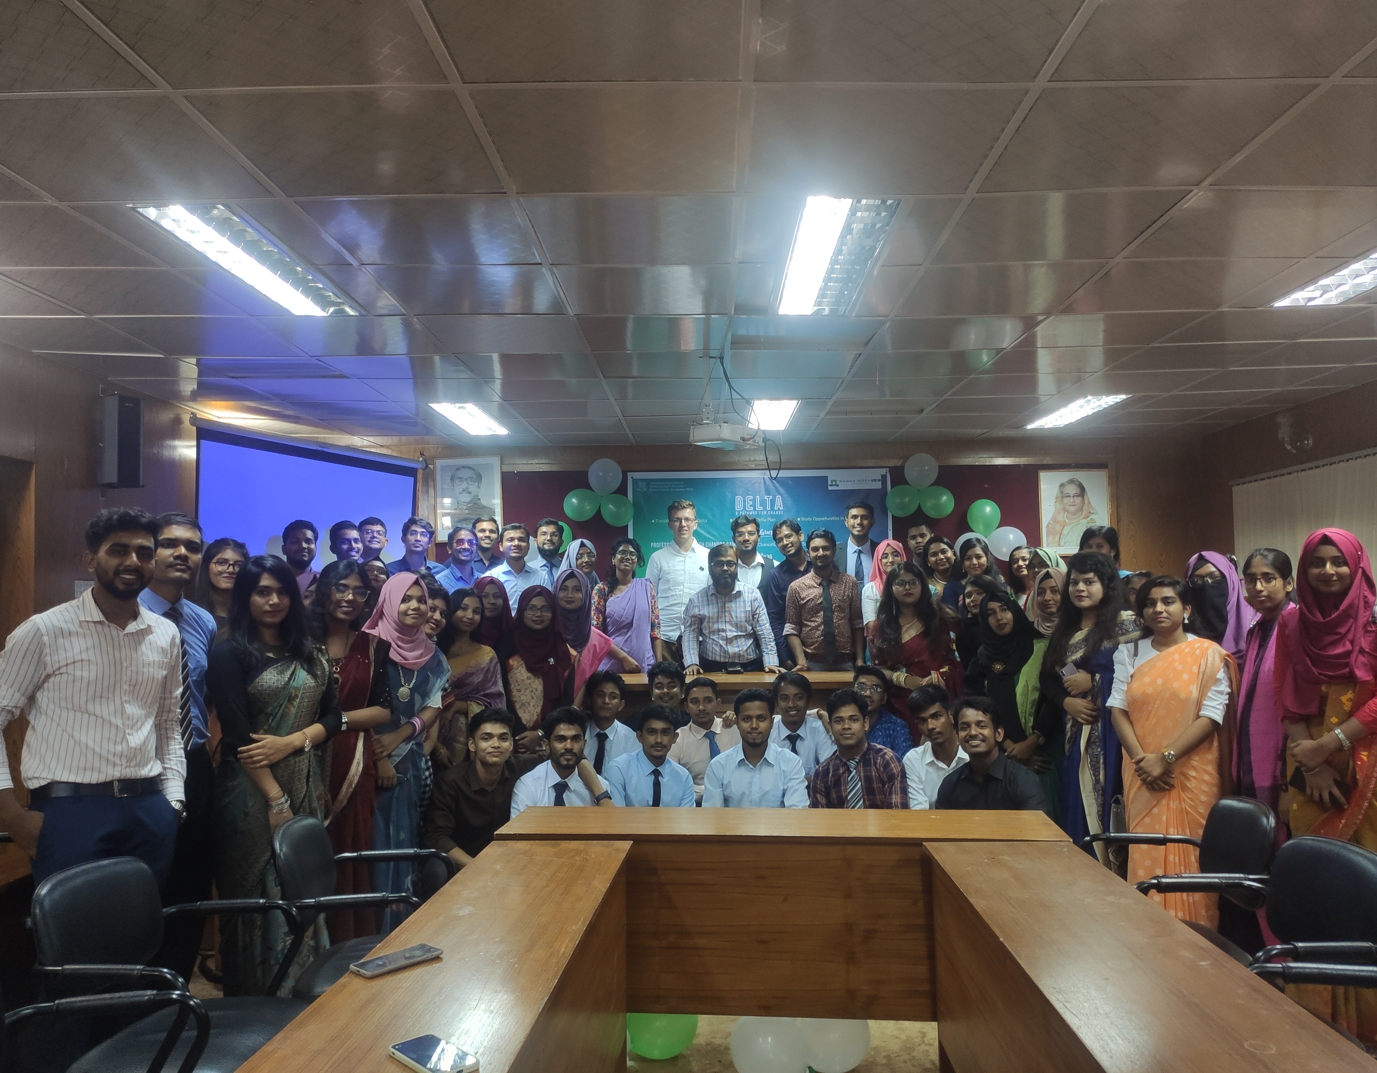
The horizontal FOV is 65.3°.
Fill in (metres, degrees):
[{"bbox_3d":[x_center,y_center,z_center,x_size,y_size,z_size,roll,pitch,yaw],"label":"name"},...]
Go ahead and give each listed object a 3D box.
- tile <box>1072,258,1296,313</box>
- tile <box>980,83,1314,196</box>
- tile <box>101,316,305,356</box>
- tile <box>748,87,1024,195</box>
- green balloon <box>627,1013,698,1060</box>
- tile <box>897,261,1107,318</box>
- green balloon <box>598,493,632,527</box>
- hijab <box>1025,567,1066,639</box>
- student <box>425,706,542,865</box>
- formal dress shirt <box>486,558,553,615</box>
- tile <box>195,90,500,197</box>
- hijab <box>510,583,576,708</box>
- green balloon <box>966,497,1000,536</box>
[{"bbox_3d":[1.652,-0.858,3.684,0.595,0.015,0.595,0,-3,1],"label":"tile"},{"bbox_3d":[1.030,-0.923,2.497,0.595,0.015,0.595,0,-3,1],"label":"tile"},{"bbox_3d":[-1.924,-0.809,4.311,0.598,0.015,0.598,0,-3,1],"label":"tile"},{"bbox_3d":[0.438,-0.940,2.550,0.600,0.018,0.600,0,-3,1],"label":"tile"},{"bbox_3d":[-0.088,1.543,3.444,0.245,0.250,0.245,0,-3,1],"label":"green balloon"},{"bbox_3d":[1.069,-0.876,3.758,0.600,0.018,0.600,0,-3,1],"label":"tile"},{"bbox_3d":[-0.496,-0.178,7.451,0.245,0.245,0.240,0,-3,1],"label":"green balloon"},{"bbox_3d":[1.773,0.326,5.290,0.250,0.360,0.260,-1,-3,14],"label":"hijab"},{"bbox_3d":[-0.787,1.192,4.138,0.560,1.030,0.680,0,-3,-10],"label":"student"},{"bbox_3d":[-1.033,0.498,6.501,0.460,0.720,0.260,0,-3,-8],"label":"formal dress shirt"},{"bbox_3d":[-0.769,-0.917,2.529,0.595,0.015,0.595,0,-3,1],"label":"tile"},{"bbox_3d":[-0.759,0.571,5.573,0.340,0.640,0.290,0,-3,-6],"label":"hijab"},{"bbox_3d":[1.977,-0.131,7.200,0.230,0.260,0.230,0,-3,1],"label":"green balloon"}]

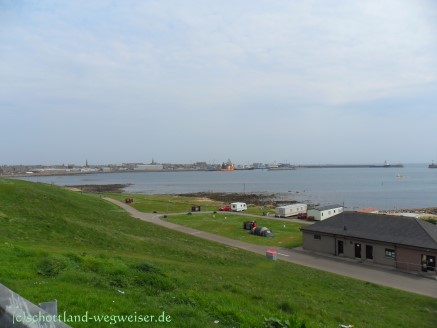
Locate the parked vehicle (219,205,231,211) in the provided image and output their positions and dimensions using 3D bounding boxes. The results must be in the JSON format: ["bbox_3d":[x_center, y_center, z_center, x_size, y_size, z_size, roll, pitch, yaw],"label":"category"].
[{"bbox_3d":[2.100,13.100,100.500,4.200,1.500,1.750,0,0,-38],"label":"parked vehicle"}]

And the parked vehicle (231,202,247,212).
[{"bbox_3d":[6.050,12.420,99.200,2.200,2.600,4.900,0,0,44],"label":"parked vehicle"}]

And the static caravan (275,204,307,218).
[{"bbox_3d":[19.500,12.350,90.600,10.200,2.800,3.000,0,0,-44],"label":"static caravan"}]

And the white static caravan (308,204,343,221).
[{"bbox_3d":[26.800,12.250,84.800,10.400,2.700,3.500,0,0,-43],"label":"white static caravan"}]

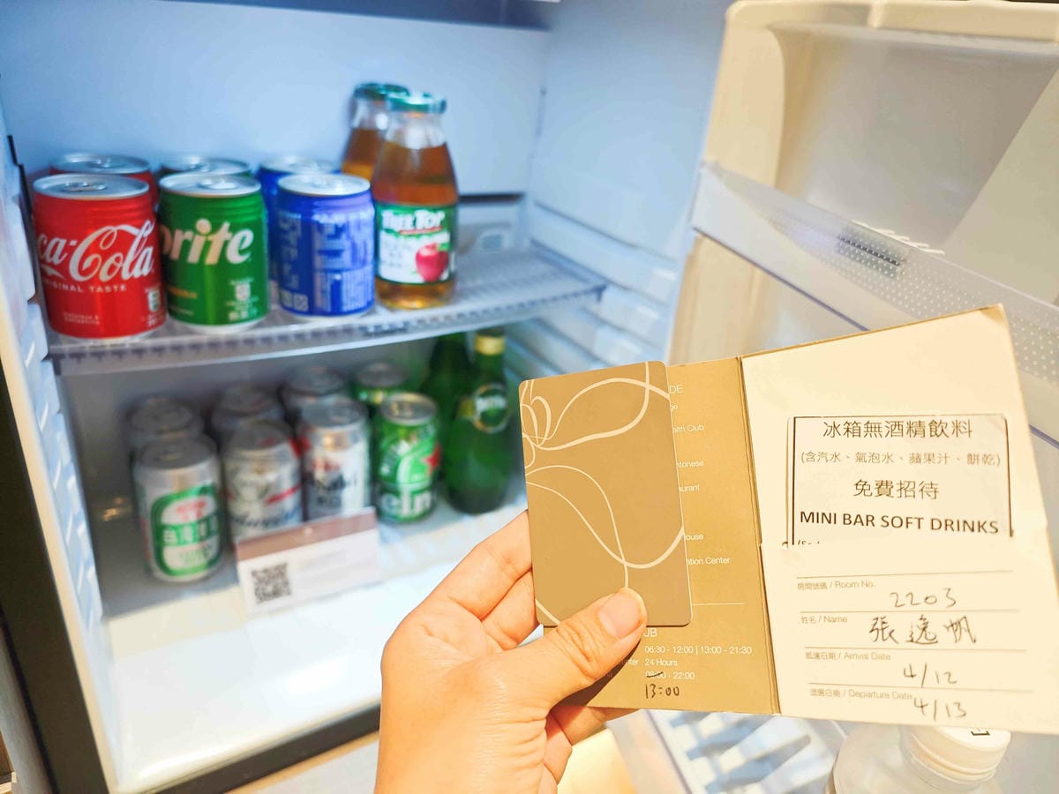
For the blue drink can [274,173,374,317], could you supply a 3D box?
[{"bbox_3d":[-0.148,-0.108,0.515,0.066,0.092,0.066,-6,31,-25],"label":"blue drink can"}]

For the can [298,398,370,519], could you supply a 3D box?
[{"bbox_3d":[-0.194,0.068,0.705,0.066,0.120,0.066,2,28,-11],"label":"can"}]

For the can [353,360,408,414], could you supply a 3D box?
[{"bbox_3d":[-0.166,0.029,0.782,0.066,0.120,0.066,6,28,-3],"label":"can"}]

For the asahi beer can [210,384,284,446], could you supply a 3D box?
[{"bbox_3d":[-0.280,0.055,0.707,0.066,0.120,0.066,-4,30,-22],"label":"asahi beer can"}]

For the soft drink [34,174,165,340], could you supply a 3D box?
[{"bbox_3d":[-0.270,-0.087,0.445,0.066,0.093,0.066,-12,34,-33],"label":"soft drink"}]

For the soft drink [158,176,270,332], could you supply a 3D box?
[{"bbox_3d":[-0.212,-0.096,0.476,0.066,0.092,0.066,12,28,8],"label":"soft drink"}]

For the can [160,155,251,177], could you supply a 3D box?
[{"bbox_3d":[-0.237,-0.127,0.527,0.066,0.092,0.066,-5,30,-23],"label":"can"}]

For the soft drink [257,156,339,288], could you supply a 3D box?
[{"bbox_3d":[-0.181,-0.137,0.562,0.066,0.092,0.066,-2,29,-18],"label":"soft drink"}]

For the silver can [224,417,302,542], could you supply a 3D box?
[{"bbox_3d":[-0.246,0.085,0.656,0.066,0.120,0.066,6,28,-3],"label":"silver can"}]

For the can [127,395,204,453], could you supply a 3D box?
[{"bbox_3d":[-0.339,0.069,0.663,0.066,0.120,0.066,-12,34,-33],"label":"can"}]

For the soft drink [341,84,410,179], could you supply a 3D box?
[{"bbox_3d":[-0.125,-0.180,0.592,0.065,0.154,0.065,1,28,-12],"label":"soft drink"}]

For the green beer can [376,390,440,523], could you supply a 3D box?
[{"bbox_3d":[-0.125,0.066,0.724,0.066,0.120,0.066,6,28,-3],"label":"green beer can"}]

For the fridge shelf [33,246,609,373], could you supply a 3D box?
[{"bbox_3d":[-0.145,-0.086,0.599,0.453,0.022,0.160,-12,34,-33],"label":"fridge shelf"}]

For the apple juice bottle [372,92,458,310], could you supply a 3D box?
[{"bbox_3d":[-0.087,-0.150,0.544,0.065,0.154,0.065,3,28,-10],"label":"apple juice bottle"}]

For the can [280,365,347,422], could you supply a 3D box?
[{"bbox_3d":[-0.228,0.035,0.756,0.066,0.120,0.066,6,28,-3],"label":"can"}]

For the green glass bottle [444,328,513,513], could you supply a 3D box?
[{"bbox_3d":[-0.047,0.027,0.734,0.072,0.199,0.072,6,28,-3],"label":"green glass bottle"}]

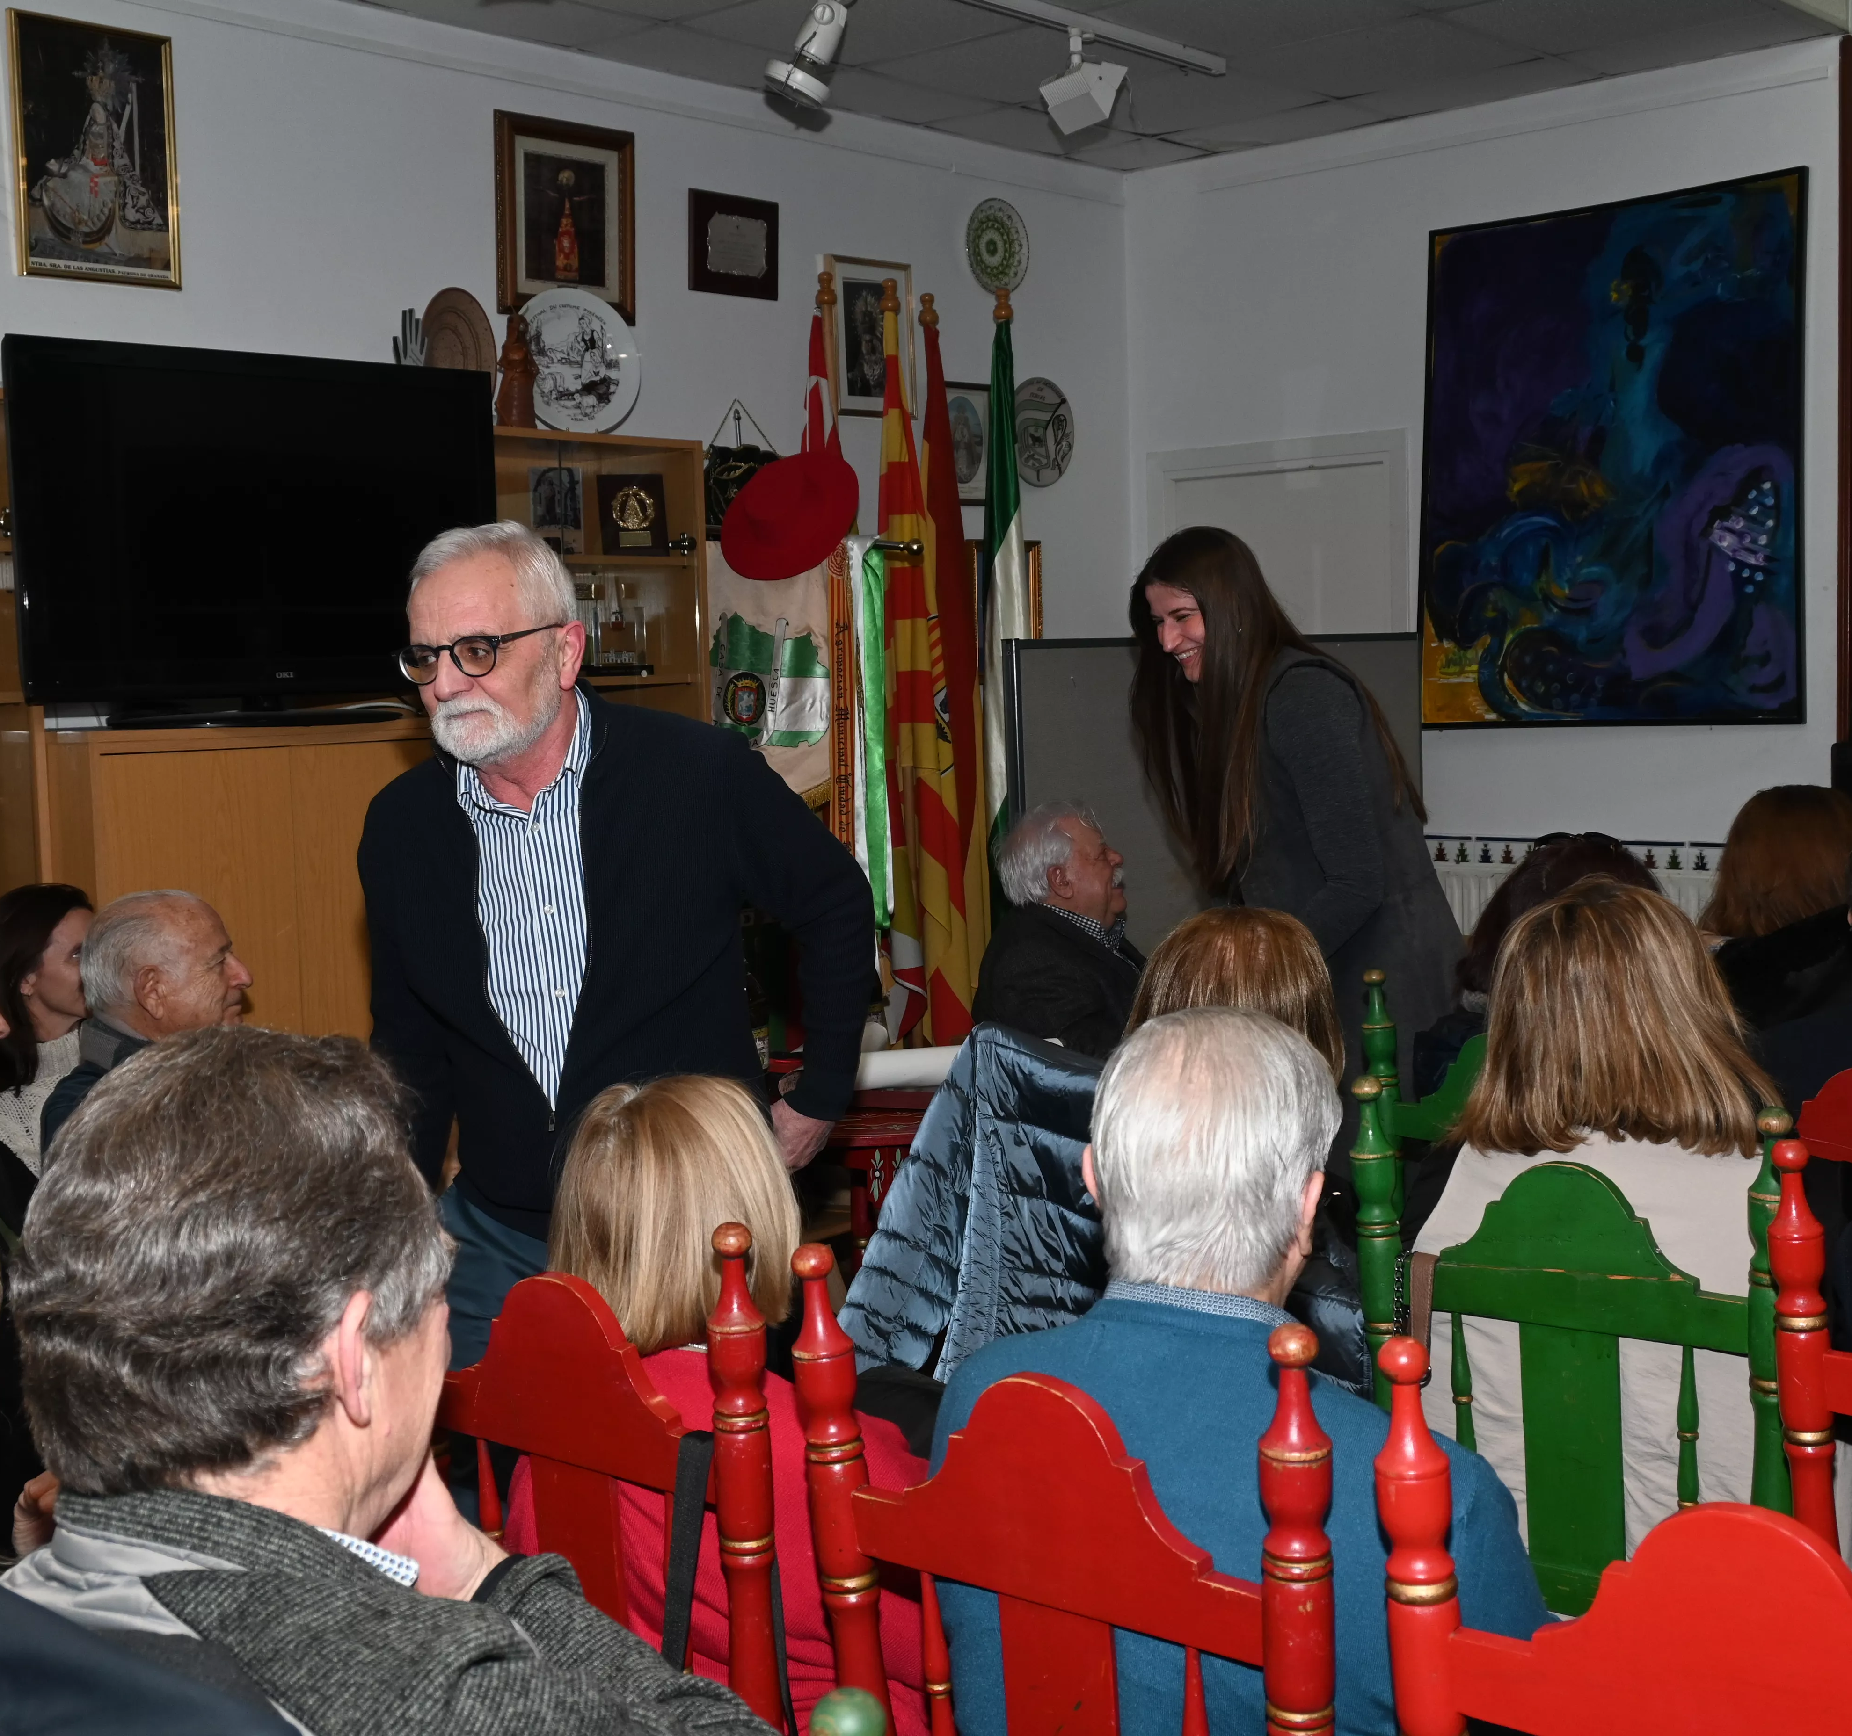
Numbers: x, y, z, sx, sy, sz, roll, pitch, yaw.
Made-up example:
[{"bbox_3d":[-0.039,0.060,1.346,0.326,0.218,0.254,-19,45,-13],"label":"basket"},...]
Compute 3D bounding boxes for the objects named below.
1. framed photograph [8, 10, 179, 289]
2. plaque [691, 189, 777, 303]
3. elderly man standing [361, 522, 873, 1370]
[{"bbox_3d":[-1.602,-1.375,4.603,0.025,0.491,0.337,3,6,42],"label":"framed photograph"},{"bbox_3d":[-0.477,-1.517,5.836,0.025,0.239,0.299,3,6,42],"label":"plaque"},{"bbox_3d":[-0.307,0.460,2.534,0.530,1.640,0.410,0,5,21],"label":"elderly man standing"}]

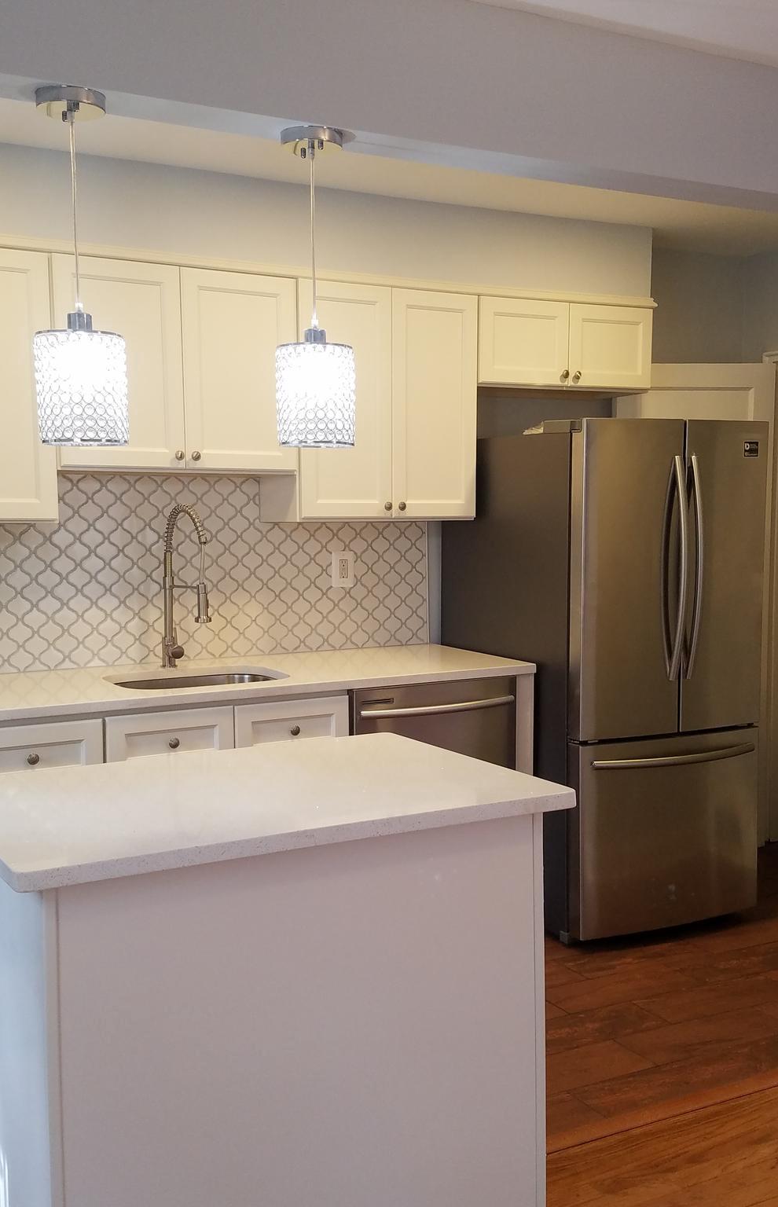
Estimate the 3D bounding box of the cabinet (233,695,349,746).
[{"bbox_3d":[-0.427,0.662,3.890,0.371,0.838,0.623,-3,6,-28],"label":"cabinet"}]

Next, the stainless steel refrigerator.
[{"bbox_3d":[0.772,0.229,4.367,0.775,1.714,0.865,-3,6,-28],"label":"stainless steel refrigerator"}]

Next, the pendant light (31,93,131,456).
[{"bbox_3d":[-0.551,-0.585,2.142,0.161,0.600,0.161,-3,5,-28],"label":"pendant light"}]

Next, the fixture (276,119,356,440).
[{"bbox_3d":[-0.146,-0.608,2.355,0.160,0.596,0.160,0,5,0],"label":"fixture"}]

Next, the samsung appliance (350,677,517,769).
[{"bbox_3d":[0.026,0.674,4.117,0.600,0.875,0.635,-3,5,-28],"label":"samsung appliance"}]

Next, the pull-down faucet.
[{"bbox_3d":[-0.652,-0.053,3.894,0.230,0.532,0.085,4,6,40],"label":"pull-down faucet"}]

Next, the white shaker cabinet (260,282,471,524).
[{"bbox_3d":[-0.065,-0.678,4.162,0.680,0.773,0.335,-3,5,-28],"label":"white shaker cabinet"}]

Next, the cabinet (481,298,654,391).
[{"bbox_3d":[0.568,-0.932,4.470,0.762,0.311,0.321,-3,6,-28],"label":"cabinet"}]

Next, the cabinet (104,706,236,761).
[{"bbox_3d":[-0.761,0.708,3.731,0.385,0.880,0.628,-3,5,-28],"label":"cabinet"}]

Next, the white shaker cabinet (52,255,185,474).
[{"bbox_3d":[-0.873,-0.713,3.723,0.388,0.618,0.333,-3,5,-28],"label":"white shaker cabinet"}]

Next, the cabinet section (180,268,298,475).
[{"bbox_3d":[-0.531,-0.728,3.878,0.377,0.607,0.320,-3,6,-29],"label":"cabinet section"}]

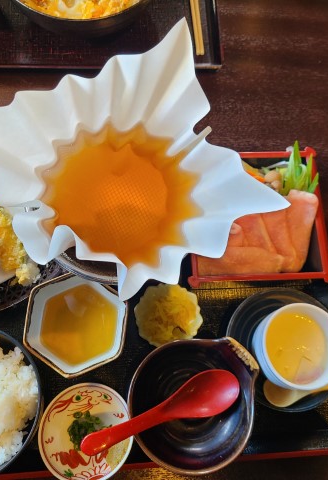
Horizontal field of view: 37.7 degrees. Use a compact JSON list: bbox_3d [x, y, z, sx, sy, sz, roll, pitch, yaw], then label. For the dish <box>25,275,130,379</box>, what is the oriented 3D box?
[{"bbox_3d":[-0.088,0.088,0.484,0.108,0.042,0.089,27,74,6],"label":"dish"}]

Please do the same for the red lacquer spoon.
[{"bbox_3d":[-0.001,0.157,0.437,0.156,0.030,0.047,-13,74,-22],"label":"red lacquer spoon"}]

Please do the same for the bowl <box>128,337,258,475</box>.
[{"bbox_3d":[0.028,0.155,0.462,0.127,0.055,0.113,-42,79,-13],"label":"bowl"}]

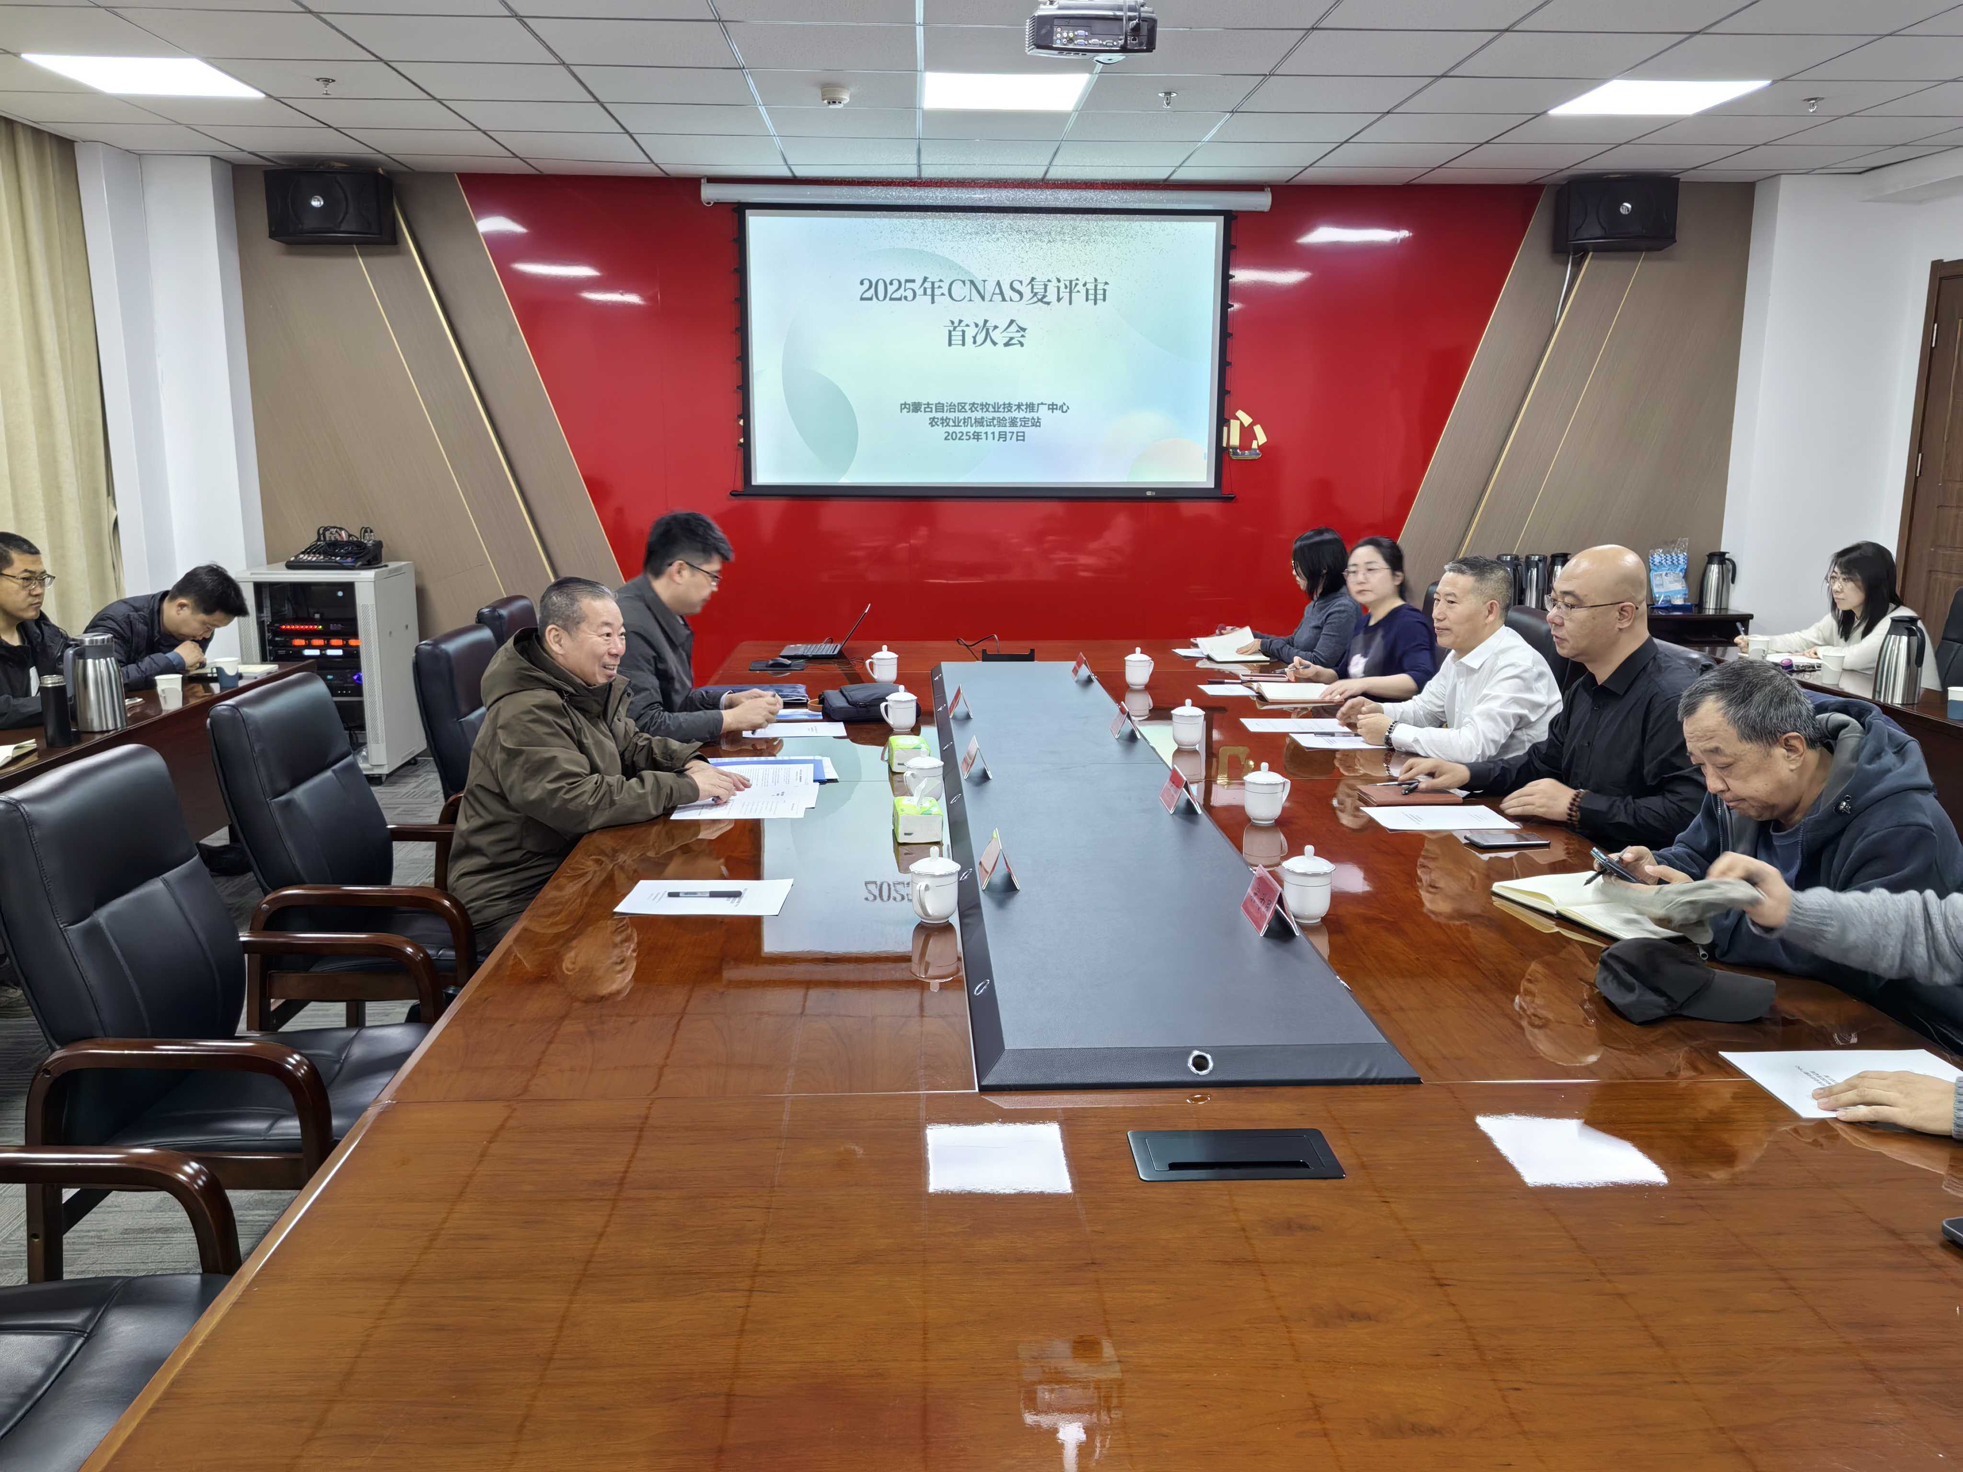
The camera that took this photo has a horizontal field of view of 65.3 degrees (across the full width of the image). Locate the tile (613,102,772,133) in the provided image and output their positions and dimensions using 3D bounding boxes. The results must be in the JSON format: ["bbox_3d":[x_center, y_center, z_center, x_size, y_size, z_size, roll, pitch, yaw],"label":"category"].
[{"bbox_3d":[-1.146,-2.445,6.052,0.600,0.020,0.600,0,11,-3],"label":"tile"}]

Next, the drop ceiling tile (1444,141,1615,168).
[{"bbox_3d":[2.424,-2.576,6.788,0.600,0.020,0.600,0,11,-2],"label":"drop ceiling tile"}]

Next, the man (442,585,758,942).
[{"bbox_3d":[-0.885,0.278,3.546,0.650,1.285,0.580,0,11,-2],"label":"man"}]

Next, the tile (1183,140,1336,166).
[{"bbox_3d":[1.229,-2.569,6.744,0.600,0.020,0.600,0,11,-2],"label":"tile"}]

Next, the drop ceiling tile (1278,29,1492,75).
[{"bbox_3d":[1.302,-2.228,4.979,0.600,0.020,0.600,0,11,-2],"label":"drop ceiling tile"}]

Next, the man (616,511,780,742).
[{"bbox_3d":[-0.871,0.038,4.578,0.640,1.345,0.520,0,11,-3],"label":"man"}]

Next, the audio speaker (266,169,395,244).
[{"bbox_3d":[-2.936,-2.382,6.937,0.500,0.280,0.280,-1,11,-6],"label":"audio speaker"}]

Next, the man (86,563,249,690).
[{"bbox_3d":[-2.985,-0.040,5.517,0.750,1.130,0.580,-3,11,-14],"label":"man"}]

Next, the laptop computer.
[{"bbox_3d":[-0.606,-0.418,5.995,0.350,0.205,0.325,0,11,-2],"label":"laptop computer"}]

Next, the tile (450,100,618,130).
[{"bbox_3d":[-1.746,-2.443,6.025,0.600,0.020,0.600,0,11,-2],"label":"tile"}]

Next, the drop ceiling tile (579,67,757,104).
[{"bbox_3d":[-1.117,-2.328,5.463,0.600,0.020,0.600,0,11,-2],"label":"drop ceiling tile"}]

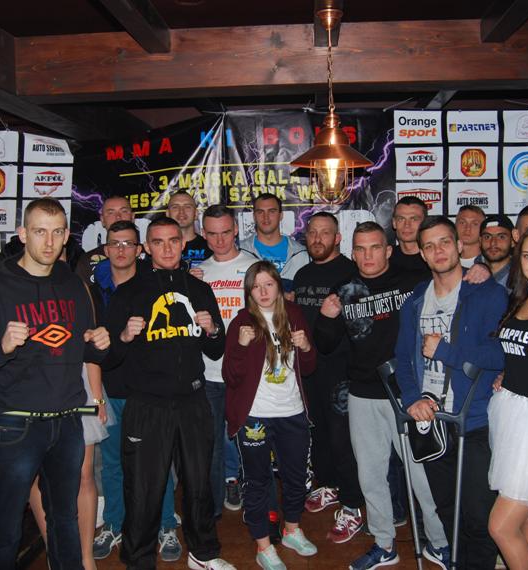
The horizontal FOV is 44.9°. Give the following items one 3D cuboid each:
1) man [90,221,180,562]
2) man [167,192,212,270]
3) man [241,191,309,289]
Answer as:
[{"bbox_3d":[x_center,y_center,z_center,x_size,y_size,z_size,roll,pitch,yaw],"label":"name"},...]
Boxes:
[{"bbox_3d":[-0.680,0.520,3.306,0.520,1.710,0.340,-1,5,-7],"label":"man"},{"bbox_3d":[-0.463,0.381,4.027,0.520,1.860,0.330,-1,5,-5],"label":"man"},{"bbox_3d":[0.039,0.396,3.868,0.530,1.850,0.340,0,5,0],"label":"man"}]

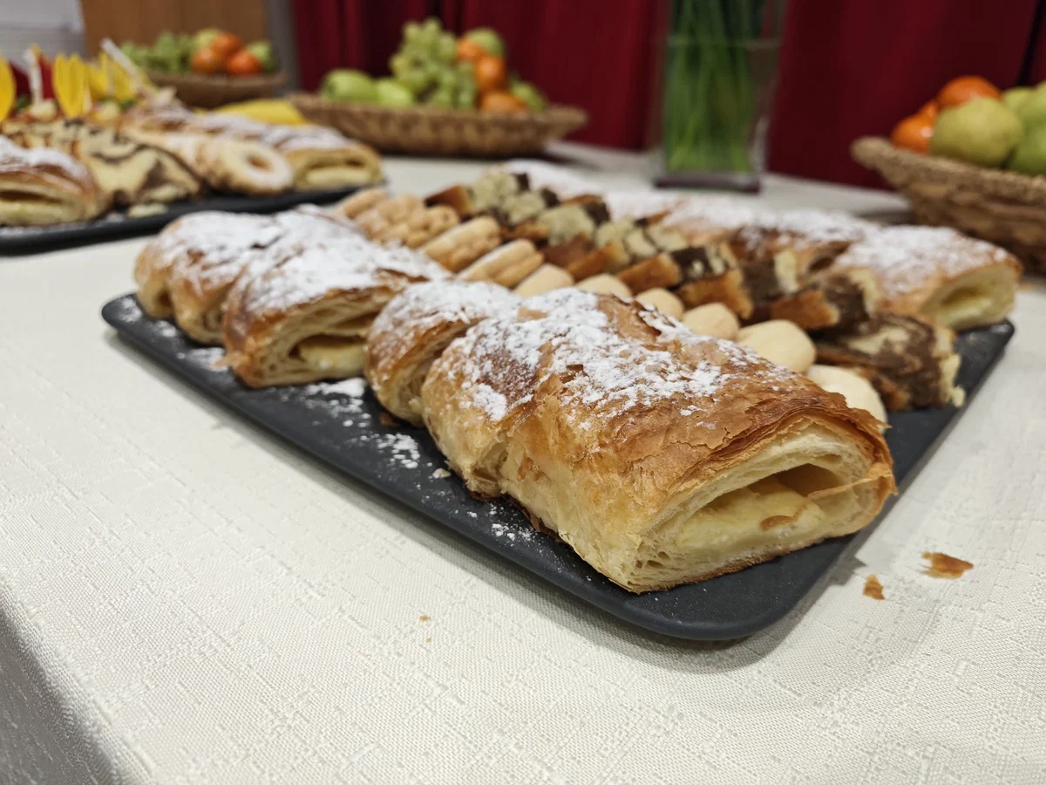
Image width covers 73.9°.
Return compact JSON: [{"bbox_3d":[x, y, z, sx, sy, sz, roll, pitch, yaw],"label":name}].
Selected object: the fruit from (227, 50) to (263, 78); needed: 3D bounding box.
[{"bbox_3d":[-0.599,-0.699,1.490,0.066,0.064,0.066,1,27,0],"label":"fruit"}]

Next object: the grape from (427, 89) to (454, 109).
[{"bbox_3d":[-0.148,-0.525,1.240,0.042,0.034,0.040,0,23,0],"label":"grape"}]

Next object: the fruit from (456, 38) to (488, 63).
[{"bbox_3d":[-0.092,-0.632,1.300,0.061,0.056,0.061,0,23,0],"label":"fruit"}]

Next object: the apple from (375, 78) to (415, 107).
[{"bbox_3d":[-0.228,-0.527,1.230,0.071,0.066,0.071,0,23,0],"label":"apple"}]

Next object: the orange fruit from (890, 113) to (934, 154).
[{"bbox_3d":[0.452,-0.287,0.790,0.060,0.056,0.060,0,23,0],"label":"orange fruit"}]

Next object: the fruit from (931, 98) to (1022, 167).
[{"bbox_3d":[0.529,-0.301,0.810,0.085,0.077,0.085,1,27,0],"label":"fruit"}]

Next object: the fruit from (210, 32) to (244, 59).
[{"bbox_3d":[-0.647,-0.752,1.520,0.066,0.063,0.066,1,27,0],"label":"fruit"}]

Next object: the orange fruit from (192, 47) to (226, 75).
[{"bbox_3d":[-0.676,-0.702,1.490,0.066,0.064,0.066,1,27,0],"label":"orange fruit"}]

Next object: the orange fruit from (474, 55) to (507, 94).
[{"bbox_3d":[-0.057,-0.558,1.220,0.062,0.061,0.062,1,27,0],"label":"orange fruit"}]

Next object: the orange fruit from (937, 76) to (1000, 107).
[{"bbox_3d":[0.499,-0.325,0.780,0.061,0.057,0.061,0,23,0],"label":"orange fruit"}]

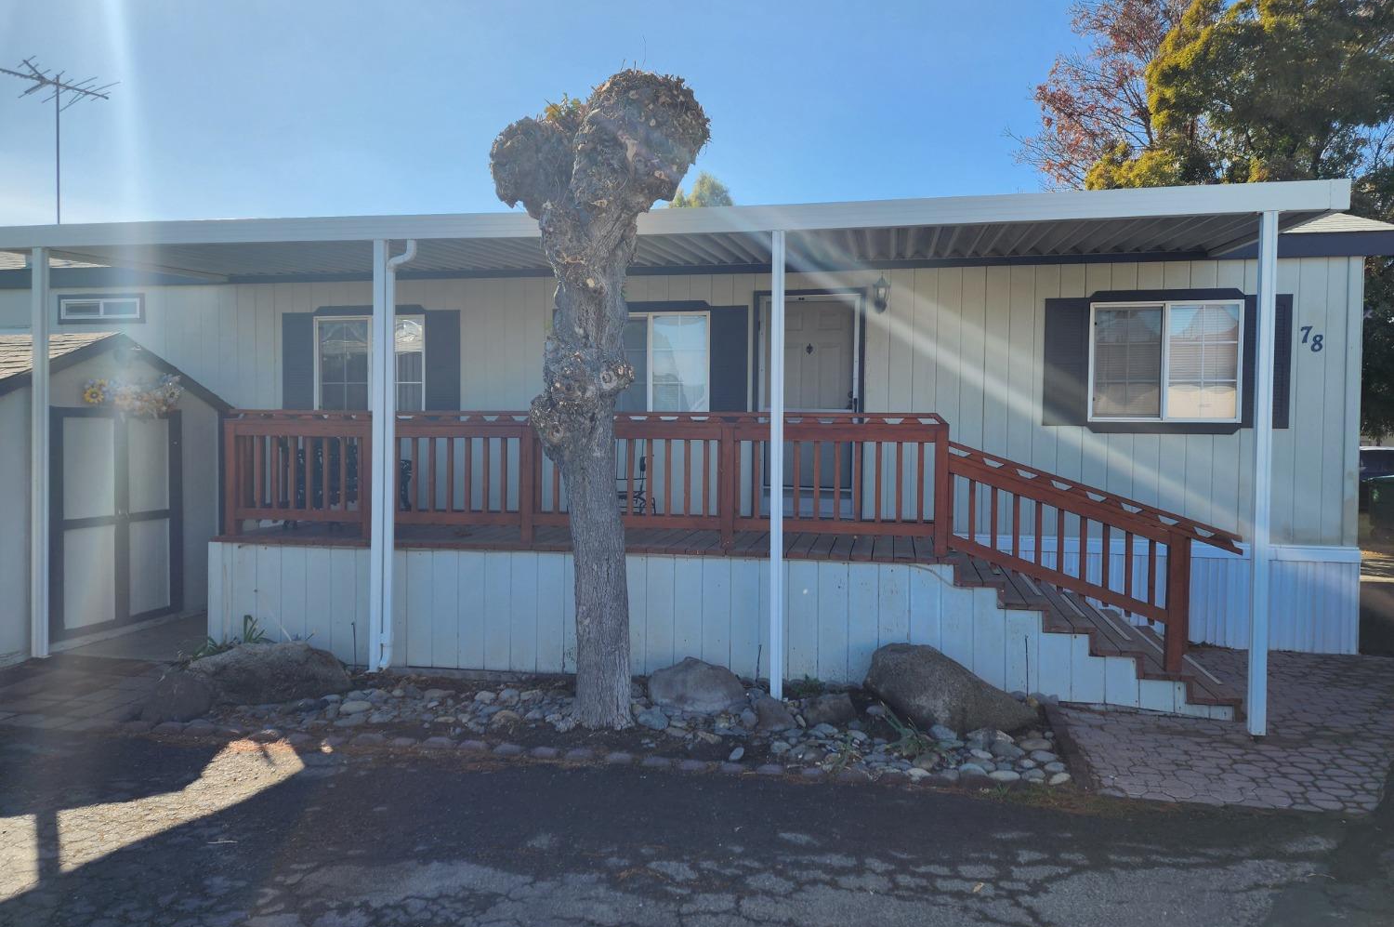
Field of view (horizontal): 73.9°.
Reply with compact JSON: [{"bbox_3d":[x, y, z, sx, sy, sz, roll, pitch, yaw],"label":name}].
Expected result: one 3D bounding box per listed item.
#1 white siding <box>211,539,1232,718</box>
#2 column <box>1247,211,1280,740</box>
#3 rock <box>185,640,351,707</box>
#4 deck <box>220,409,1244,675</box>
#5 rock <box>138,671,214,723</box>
[{"bbox_3d":[-0.197,1.101,6.550,7.310,0.915,0.100,1,1,11],"label":"white siding"},{"bbox_3d":[3.397,0.064,5.559,0.078,3.140,0.078,1,1,11],"label":"column"},{"bbox_3d":[-2.881,1.371,6.220,1.100,0.335,0.660,1,1,11],"label":"rock"},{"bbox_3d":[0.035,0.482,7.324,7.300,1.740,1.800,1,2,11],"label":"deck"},{"bbox_3d":[-3.204,1.418,5.700,0.430,0.250,0.380,1,1,11],"label":"rock"}]

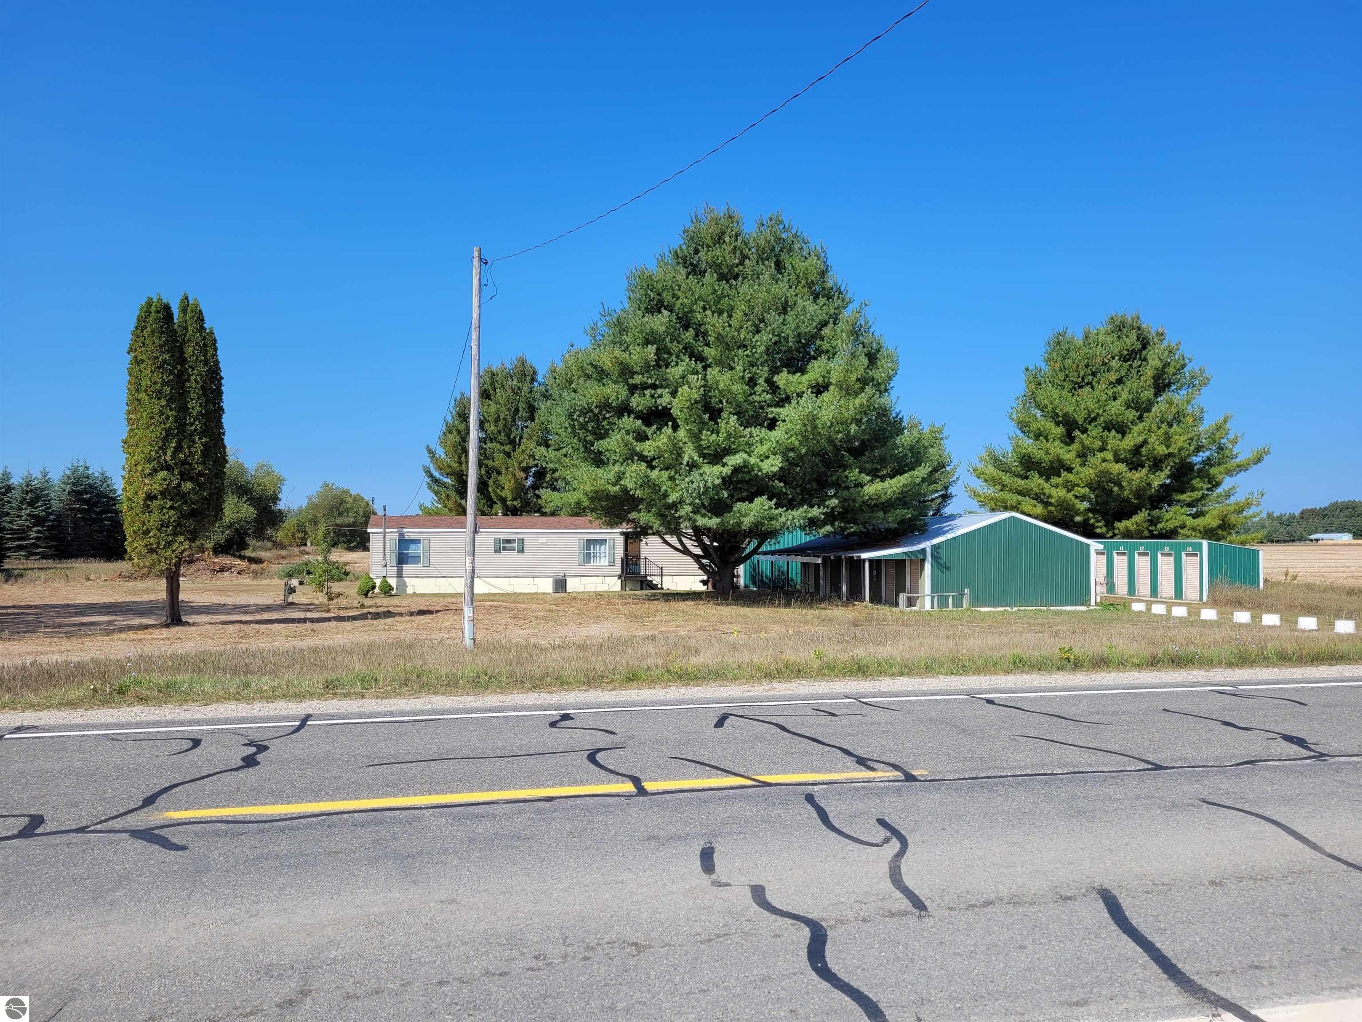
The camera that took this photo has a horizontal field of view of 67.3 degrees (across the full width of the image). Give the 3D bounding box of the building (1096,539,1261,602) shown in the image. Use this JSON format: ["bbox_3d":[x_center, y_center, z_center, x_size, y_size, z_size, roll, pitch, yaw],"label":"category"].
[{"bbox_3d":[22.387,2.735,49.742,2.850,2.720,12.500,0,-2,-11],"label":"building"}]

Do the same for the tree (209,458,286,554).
[{"bbox_3d":[-53.373,-0.520,125.000,10.142,11.832,9.634,0,-2,0],"label":"tree"}]

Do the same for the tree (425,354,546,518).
[{"bbox_3d":[-12.305,-2.876,70.000,10.306,15.290,9.791,0,-2,0],"label":"tree"}]

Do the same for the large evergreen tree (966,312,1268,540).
[{"bbox_3d":[28.181,-3.947,66.000,18.912,17.574,17.966,0,-2,0],"label":"large evergreen tree"}]

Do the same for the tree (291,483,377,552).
[{"bbox_3d":[-49.696,0.830,145.000,13.272,9.954,11.945,0,-2,0],"label":"tree"}]

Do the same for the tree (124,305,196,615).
[{"bbox_3d":[-16.768,-1.682,33.000,2.397,10.538,2.325,0,-2,0],"label":"tree"}]

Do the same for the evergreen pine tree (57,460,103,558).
[{"bbox_3d":[-65.704,-0.058,112.000,6.238,10.951,6.051,0,-2,0],"label":"evergreen pine tree"}]

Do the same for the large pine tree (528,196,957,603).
[{"bbox_3d":[3.120,-5.018,48.000,19.082,18.273,18.128,0,-2,0],"label":"large pine tree"}]

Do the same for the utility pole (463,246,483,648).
[{"bbox_3d":[-4.567,-1.369,22.500,0.250,8.848,0.250,1,0,0],"label":"utility pole"}]

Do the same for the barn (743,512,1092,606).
[{"bbox_3d":[10.629,2.208,49.220,10.435,3.870,16.500,0,-2,-11],"label":"barn"}]

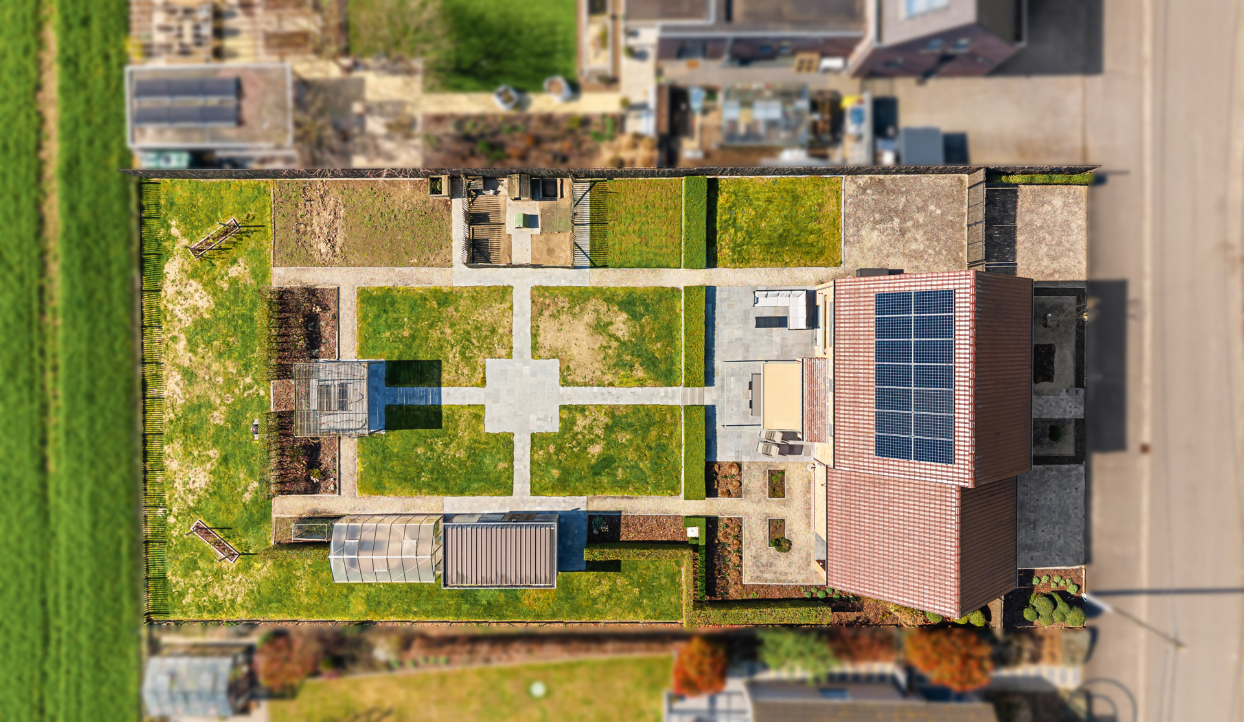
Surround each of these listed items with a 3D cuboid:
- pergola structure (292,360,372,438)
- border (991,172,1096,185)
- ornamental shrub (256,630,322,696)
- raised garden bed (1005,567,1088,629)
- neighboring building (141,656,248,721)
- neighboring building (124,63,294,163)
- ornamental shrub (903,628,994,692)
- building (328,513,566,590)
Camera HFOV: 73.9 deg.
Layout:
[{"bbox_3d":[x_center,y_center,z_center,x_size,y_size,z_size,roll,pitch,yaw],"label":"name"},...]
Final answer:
[{"bbox_3d":[-14.850,1.946,43.560,3.770,2.550,3.800,0,91,0],"label":"pergola structure"},{"bbox_3d":[20.720,-9.020,41.120,5.050,0.750,0.500,0,90,0],"label":"border"},{"bbox_3d":[-17.620,15.994,43.838,3.100,2.500,3.050,0,91,0],"label":"ornamental shrub"},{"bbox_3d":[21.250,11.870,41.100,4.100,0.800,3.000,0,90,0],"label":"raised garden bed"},{"bbox_3d":[-22.440,16.934,43.805,4.450,2.600,3.100,0,91,0],"label":"neighboring building"},{"bbox_3d":[-19.660,-12.100,40.420,7.800,2.200,4.100,-1,90,0],"label":"neighboring building"},{"bbox_3d":[15.780,14.440,39.950,4.000,3.100,2.900,0,90,0],"label":"ornamental shrub"},{"bbox_3d":[-9.150,9.956,43.629,11.700,2.700,3.420,0,91,0],"label":"building"}]

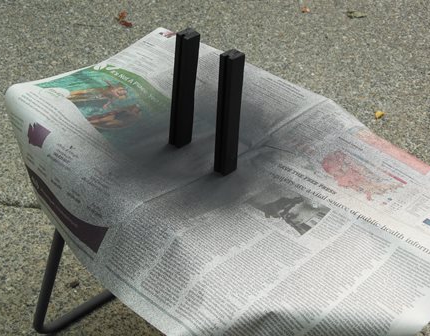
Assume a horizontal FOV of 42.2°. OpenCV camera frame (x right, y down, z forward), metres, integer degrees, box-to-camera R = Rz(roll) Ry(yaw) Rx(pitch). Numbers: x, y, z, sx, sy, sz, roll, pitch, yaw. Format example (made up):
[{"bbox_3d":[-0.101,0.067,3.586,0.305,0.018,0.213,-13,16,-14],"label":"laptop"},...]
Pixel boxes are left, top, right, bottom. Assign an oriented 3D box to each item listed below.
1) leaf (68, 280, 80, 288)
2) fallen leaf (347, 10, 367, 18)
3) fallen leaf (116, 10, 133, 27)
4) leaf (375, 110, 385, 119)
[{"bbox_3d":[-0.274,0.226,1.079,0.022,0.007,0.014,-16,38,-29],"label":"leaf"},{"bbox_3d":[0.685,-0.738,2.674,0.092,0.020,0.058,5,33,0],"label":"fallen leaf"},{"bbox_3d":[-0.382,-0.630,2.346,0.080,0.042,0.095,5,33,0],"label":"fallen leaf"},{"bbox_3d":[0.533,-0.172,1.794,0.031,0.012,0.029,5,33,0],"label":"leaf"}]

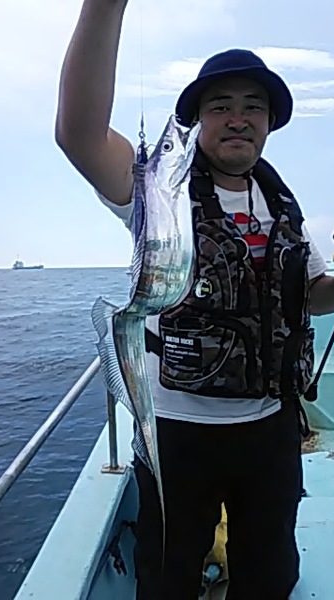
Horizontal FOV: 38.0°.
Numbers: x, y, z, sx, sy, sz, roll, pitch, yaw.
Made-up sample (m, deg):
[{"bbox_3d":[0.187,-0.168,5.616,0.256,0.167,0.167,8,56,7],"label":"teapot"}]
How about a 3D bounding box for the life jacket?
[{"bbox_3d":[0.153,-0.070,1.165,0.410,0.570,0.290,-2,4,-16],"label":"life jacket"}]

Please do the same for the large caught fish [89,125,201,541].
[{"bbox_3d":[-0.040,0.055,0.880,0.200,0.790,0.150,-1,4,0],"label":"large caught fish"}]

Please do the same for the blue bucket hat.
[{"bbox_3d":[0.156,-0.492,1.140,0.275,0.155,0.295,-1,-5,3],"label":"blue bucket hat"}]

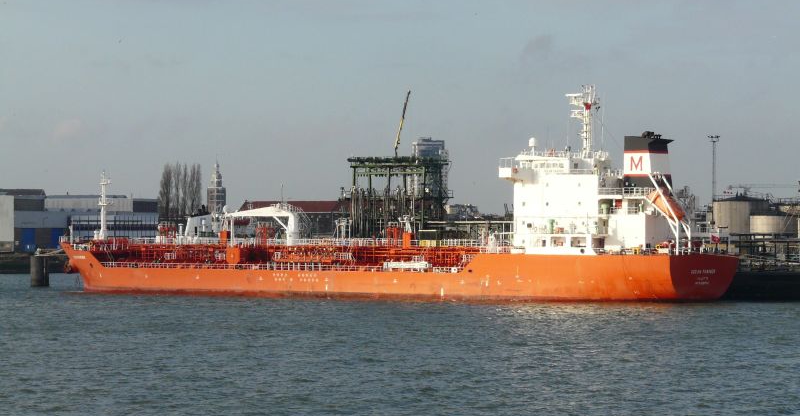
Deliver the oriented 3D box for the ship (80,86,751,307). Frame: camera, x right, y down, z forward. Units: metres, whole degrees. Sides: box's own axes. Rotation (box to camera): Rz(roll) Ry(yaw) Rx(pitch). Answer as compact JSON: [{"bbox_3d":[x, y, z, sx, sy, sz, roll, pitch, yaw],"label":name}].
[{"bbox_3d":[-6.717,-1.616,449.592,125.034,32.721,20.453,0,-1,35],"label":"ship"}]

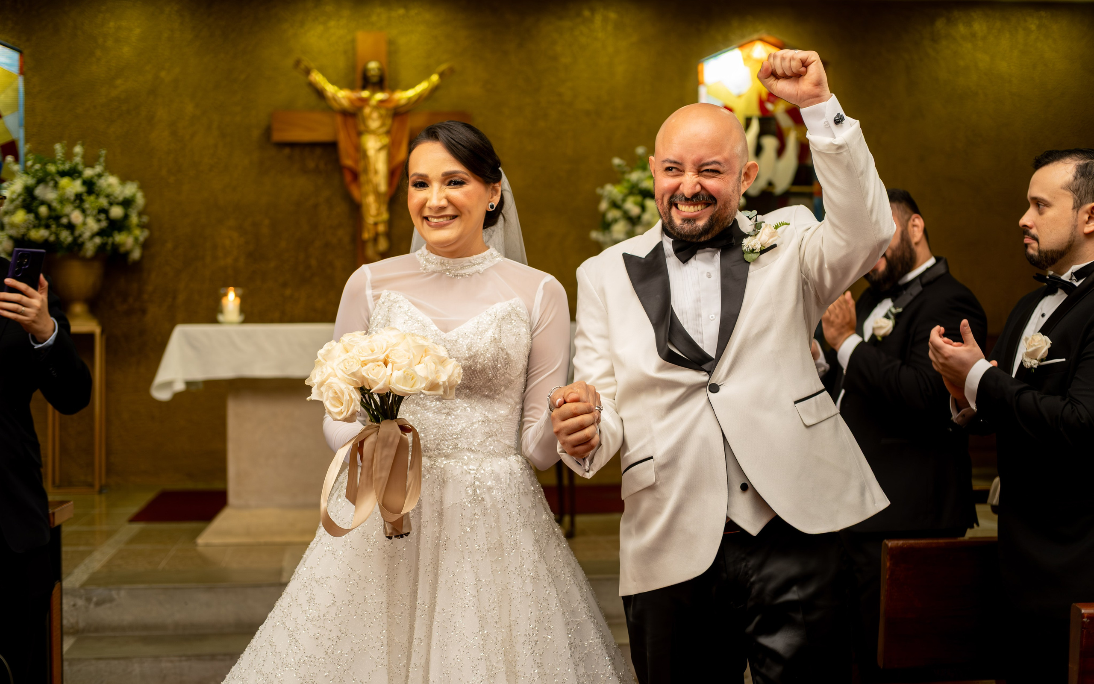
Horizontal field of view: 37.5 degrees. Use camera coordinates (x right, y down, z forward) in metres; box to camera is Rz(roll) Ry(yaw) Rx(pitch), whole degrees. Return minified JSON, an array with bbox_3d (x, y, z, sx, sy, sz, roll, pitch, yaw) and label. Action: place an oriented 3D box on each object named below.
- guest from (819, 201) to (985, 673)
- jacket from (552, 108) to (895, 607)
[{"bbox_3d":[0.870,0.449,4.119,0.480,1.680,0.520,-2,3,-37],"label":"guest"},{"bbox_3d":[0.334,0.024,2.980,0.620,0.890,0.380,0,2,5],"label":"jacket"}]

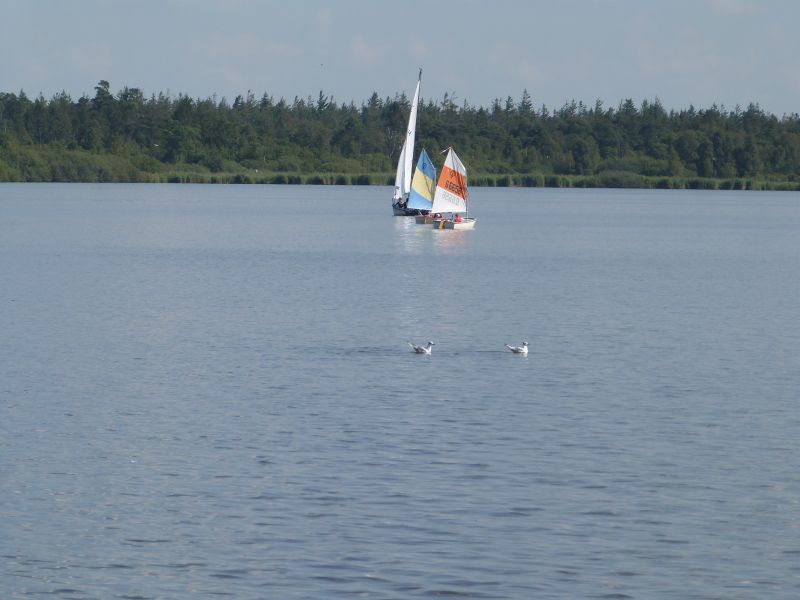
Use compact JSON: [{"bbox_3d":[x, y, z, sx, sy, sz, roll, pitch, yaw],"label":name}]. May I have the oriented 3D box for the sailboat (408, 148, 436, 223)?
[{"bbox_3d":[1.413,-5.013,270.500,1.250,3.340,2.450,1,1,17],"label":"sailboat"}]

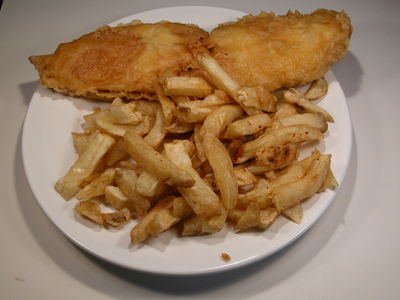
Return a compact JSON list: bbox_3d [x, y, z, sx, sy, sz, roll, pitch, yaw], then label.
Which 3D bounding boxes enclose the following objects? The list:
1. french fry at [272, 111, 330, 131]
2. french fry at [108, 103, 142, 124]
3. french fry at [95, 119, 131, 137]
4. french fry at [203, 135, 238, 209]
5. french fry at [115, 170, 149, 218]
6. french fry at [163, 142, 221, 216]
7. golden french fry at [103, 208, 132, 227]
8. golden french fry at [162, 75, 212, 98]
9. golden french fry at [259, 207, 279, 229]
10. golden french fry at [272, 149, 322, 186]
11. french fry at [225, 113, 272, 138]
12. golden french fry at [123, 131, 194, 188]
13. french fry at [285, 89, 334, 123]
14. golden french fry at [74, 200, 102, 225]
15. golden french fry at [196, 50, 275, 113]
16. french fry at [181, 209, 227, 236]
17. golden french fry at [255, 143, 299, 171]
[{"bbox_3d":[0.081,-0.023,0.470,0.046,0.011,0.012,-5,56,-4],"label":"french fry"},{"bbox_3d":[-0.061,-0.029,0.473,0.026,0.011,0.016,2,56,2],"label":"french fry"},{"bbox_3d":[-0.069,-0.017,0.463,0.028,0.007,0.008,16,59,12],"label":"french fry"},{"bbox_3d":[0.015,0.015,0.430,0.016,0.013,0.059,-10,64,-6],"label":"french fry"},{"bbox_3d":[-0.052,0.033,0.437,0.014,0.012,0.032,-27,83,-16],"label":"french fry"},{"bbox_3d":[-0.006,0.021,0.435,0.015,0.012,0.057,-24,65,-14],"label":"french fry"},{"bbox_3d":[-0.062,0.050,0.431,0.021,0.008,0.010,-2,56,-1],"label":"golden french fry"},{"bbox_3d":[-0.010,-0.052,0.479,0.037,0.010,0.011,3,57,0],"label":"golden french fry"},{"bbox_3d":[0.051,0.050,0.427,0.017,0.012,0.012,-35,62,-21],"label":"golden french fry"},{"bbox_3d":[0.073,0.015,0.444,0.040,0.010,0.011,-29,61,-13],"label":"golden french fry"},{"bbox_3d":[0.040,-0.020,0.462,0.035,0.011,0.012,-15,56,-2],"label":"french fry"},{"bbox_3d":[-0.033,0.007,0.439,0.066,0.012,0.013,35,63,20],"label":"golden french fry"},{"bbox_3d":[0.091,-0.036,0.483,0.045,0.008,0.008,31,61,13],"label":"french fry"},{"bbox_3d":[-0.083,0.047,0.435,0.019,0.007,0.010,30,61,17],"label":"golden french fry"},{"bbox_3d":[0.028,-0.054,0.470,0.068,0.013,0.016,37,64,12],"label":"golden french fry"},{"bbox_3d":[0.003,0.054,0.426,0.031,0.014,0.014,-10,56,0],"label":"french fry"},{"bbox_3d":[0.061,0.005,0.455,0.036,0.010,0.011,-17,58,-15],"label":"golden french fry"}]

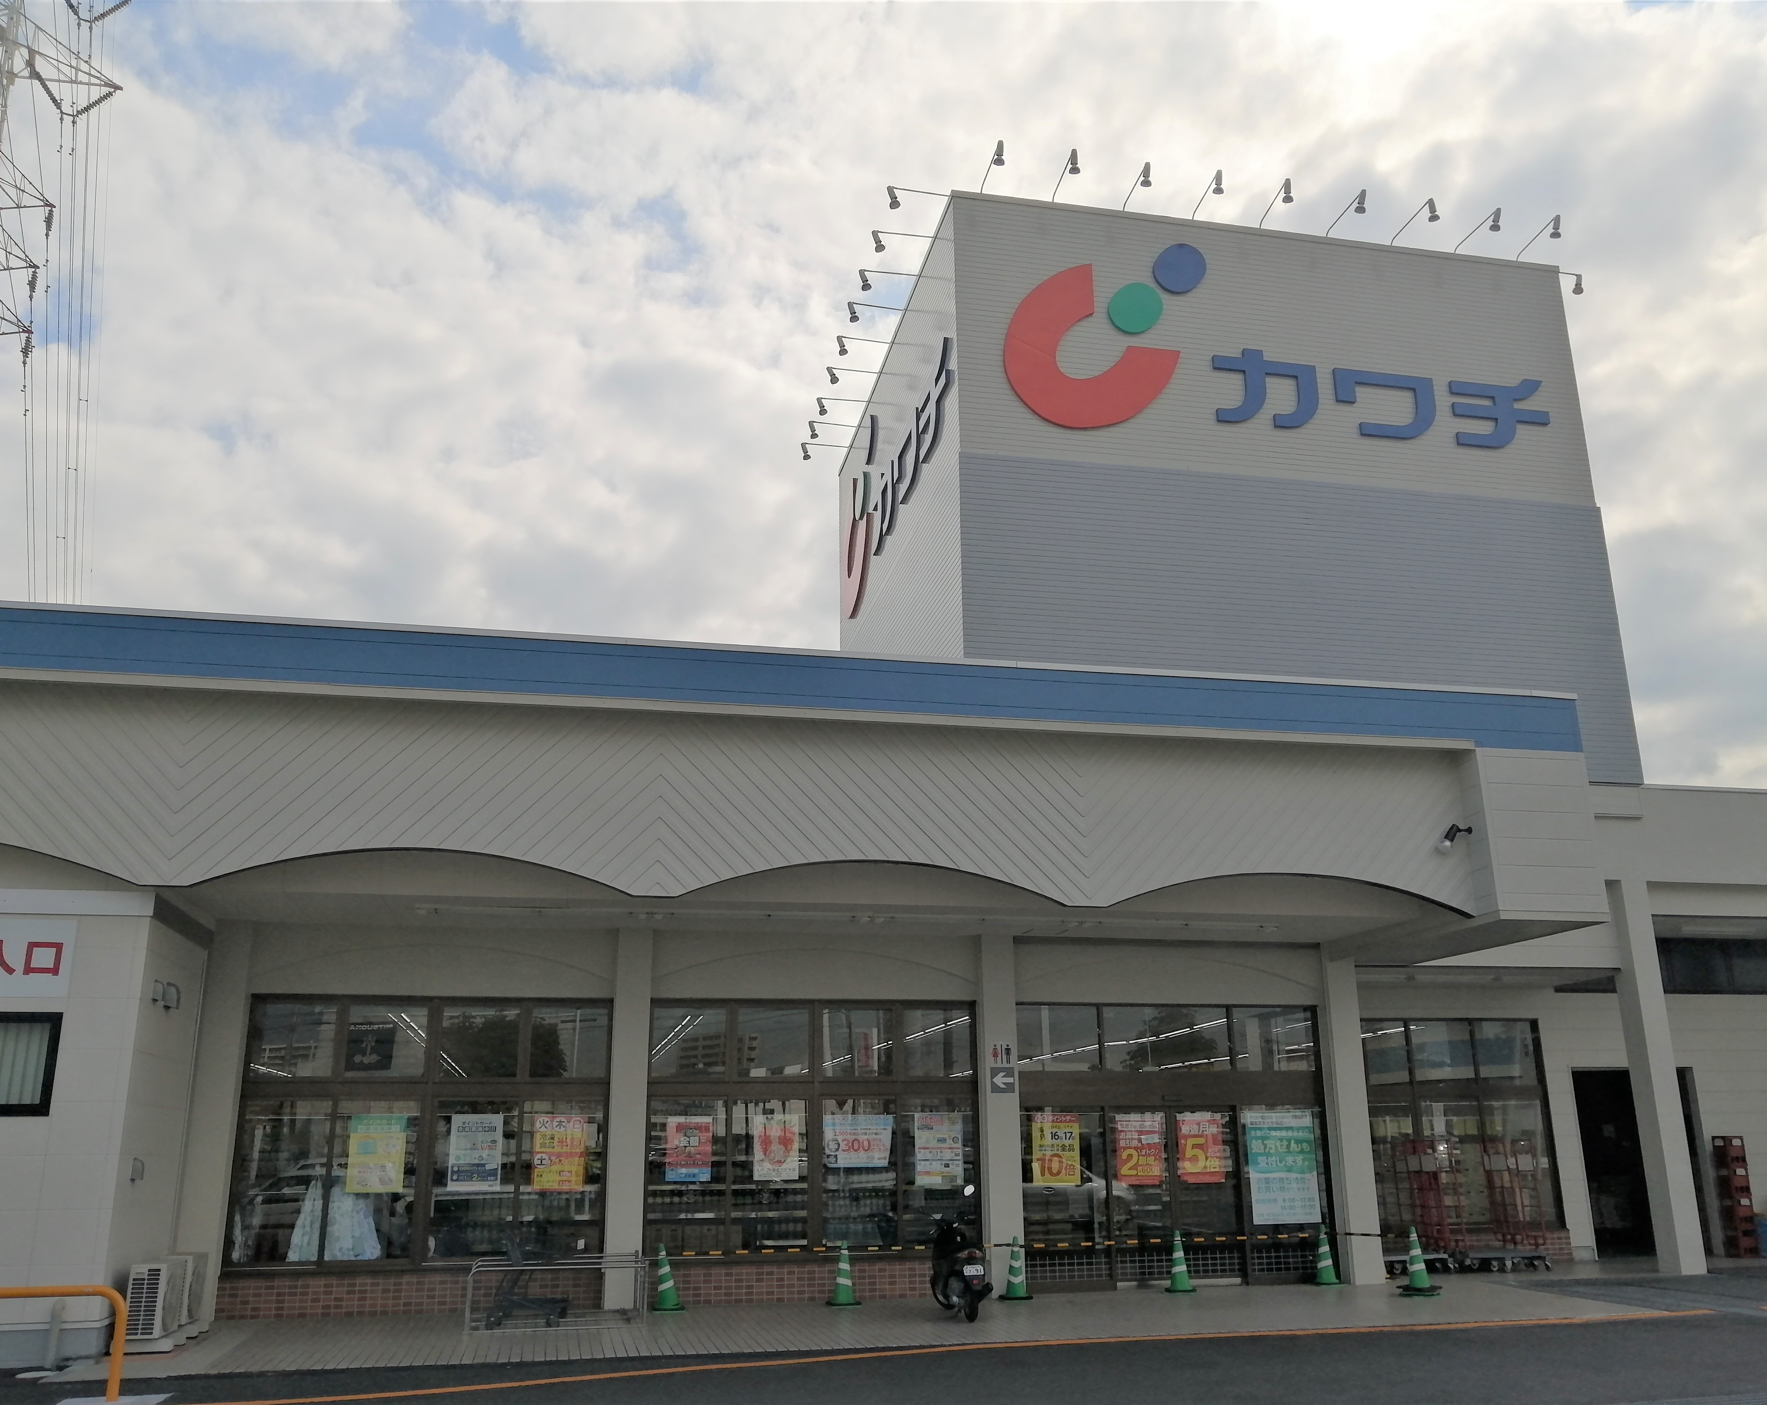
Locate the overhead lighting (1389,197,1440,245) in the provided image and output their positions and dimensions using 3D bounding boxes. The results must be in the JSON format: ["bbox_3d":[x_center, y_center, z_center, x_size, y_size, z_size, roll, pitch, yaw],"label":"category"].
[{"bbox_3d":[8.054,-7.179,22.262,0.180,0.420,1.120,3,-17,-12],"label":"overhead lighting"}]

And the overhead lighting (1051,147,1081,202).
[{"bbox_3d":[2.637,-7.573,21.214,0.180,0.460,1.060,3,-17,-12],"label":"overhead lighting"}]

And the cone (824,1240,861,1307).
[{"bbox_3d":[-0.448,6.457,16.555,0.370,0.695,0.370,3,-17,-11],"label":"cone"}]

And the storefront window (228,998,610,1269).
[{"bbox_3d":[-5.005,4.672,15.988,3.867,2.842,0.130,3,-17,-12],"label":"storefront window"}]

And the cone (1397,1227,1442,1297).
[{"bbox_3d":[6.187,6.488,16.985,0.370,0.740,0.370,3,-17,-11],"label":"cone"}]

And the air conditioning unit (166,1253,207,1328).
[{"bbox_3d":[-7.029,5.876,14.654,0.300,0.630,0.780,3,-17,-12],"label":"air conditioning unit"}]

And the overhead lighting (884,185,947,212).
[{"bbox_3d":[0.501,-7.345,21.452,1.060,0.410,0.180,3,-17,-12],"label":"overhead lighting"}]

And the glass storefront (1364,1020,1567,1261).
[{"bbox_3d":[8.272,6.162,21.198,3.160,3.060,0.150,3,-17,-12],"label":"glass storefront"}]

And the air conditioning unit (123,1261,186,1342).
[{"bbox_3d":[-6.822,5.595,13.717,0.300,0.630,0.780,3,-17,-12],"label":"air conditioning unit"}]

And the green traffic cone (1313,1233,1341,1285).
[{"bbox_3d":[5.459,6.812,18.002,0.370,0.690,0.370,3,-17,-11],"label":"green traffic cone"}]

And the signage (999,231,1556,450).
[{"bbox_3d":[5.899,-5.182,21.448,8.580,3.130,0.160,3,-17,-11],"label":"signage"}]

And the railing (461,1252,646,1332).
[{"bbox_3d":[-3.393,6.144,15.267,1.770,0.600,1.410,3,-17,-11],"label":"railing"}]

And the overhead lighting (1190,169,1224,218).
[{"bbox_3d":[4.744,-7.307,21.362,0.210,0.430,1.140,3,-17,-11],"label":"overhead lighting"}]

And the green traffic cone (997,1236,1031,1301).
[{"bbox_3d":[1.518,6.572,17.010,0.380,0.690,0.380,-1,-17,0],"label":"green traffic cone"}]

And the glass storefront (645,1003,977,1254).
[{"bbox_3d":[-0.797,5.069,17.376,3.980,2.970,0.180,3,-17,-11],"label":"glass storefront"}]

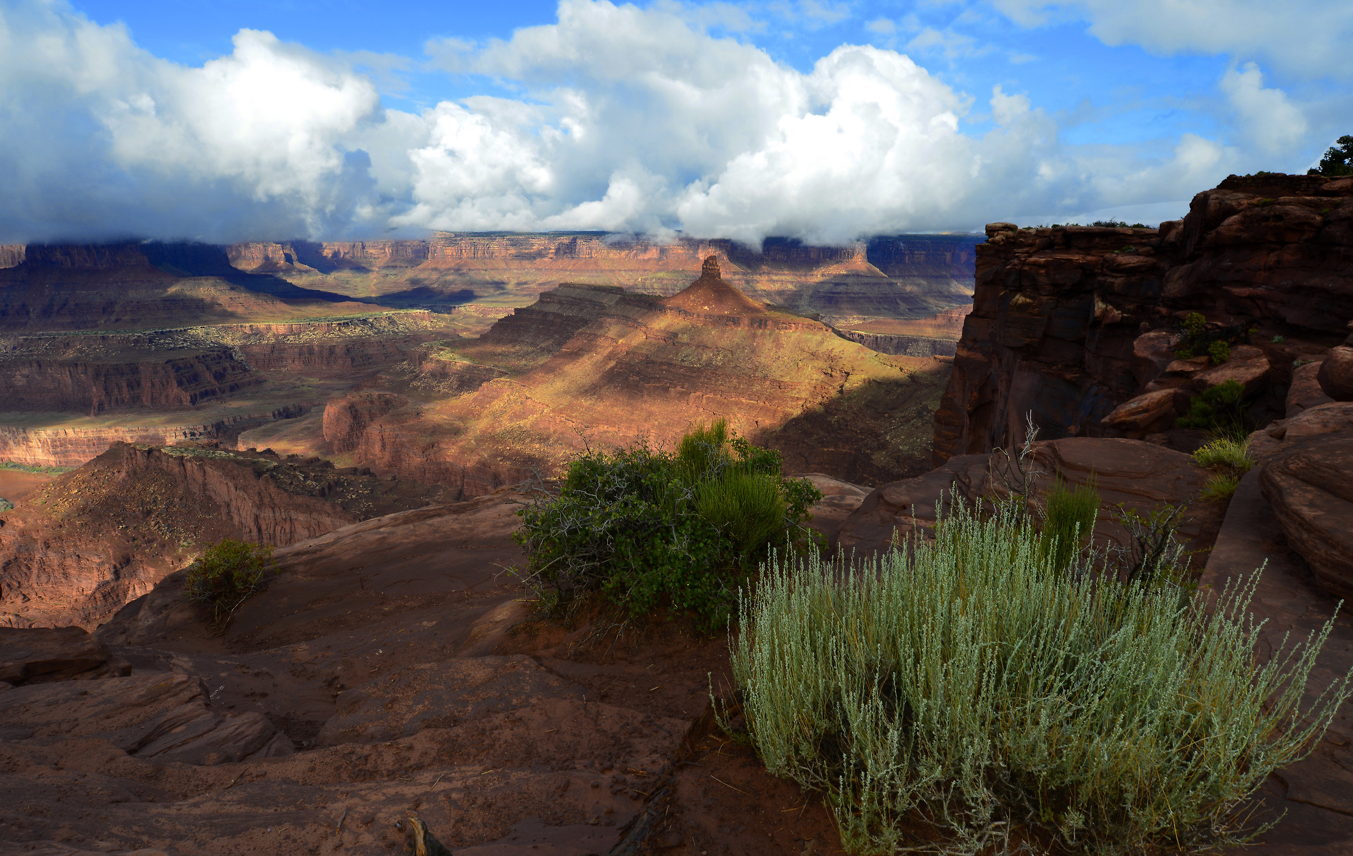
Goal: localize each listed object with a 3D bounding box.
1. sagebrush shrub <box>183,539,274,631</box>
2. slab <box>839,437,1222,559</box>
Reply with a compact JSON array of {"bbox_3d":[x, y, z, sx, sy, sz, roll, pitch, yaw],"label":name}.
[{"bbox_3d":[-2.515,0.888,3.800,0.500,0.470,0.450,0,16,0],"label":"sagebrush shrub"},{"bbox_3d":[2.580,0.573,5.200,2.600,0.700,1.600,4,16,14],"label":"slab"}]

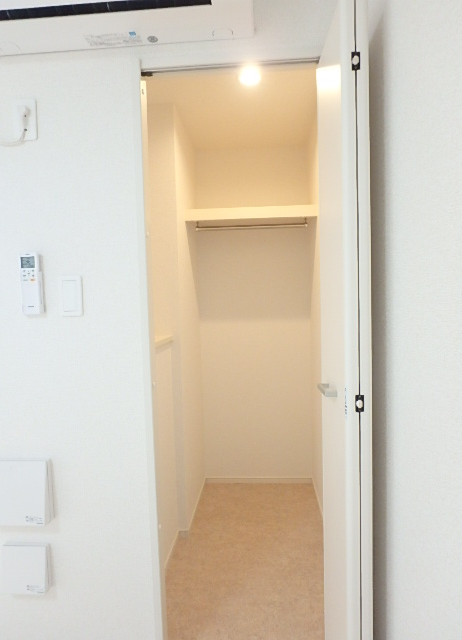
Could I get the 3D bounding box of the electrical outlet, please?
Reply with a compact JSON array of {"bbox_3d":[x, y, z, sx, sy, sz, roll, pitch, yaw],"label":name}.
[{"bbox_3d":[-0.590,-0.574,1.113,0.071,0.120,0.013,-1,4,4],"label":"electrical outlet"}]

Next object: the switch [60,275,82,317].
[{"bbox_3d":[-0.468,-0.071,1.137,0.070,0.120,0.011,-1,4,4],"label":"switch"}]

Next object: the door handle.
[{"bbox_3d":[0.240,0.175,0.967,0.029,0.013,0.097,-2,4,2],"label":"door handle"}]

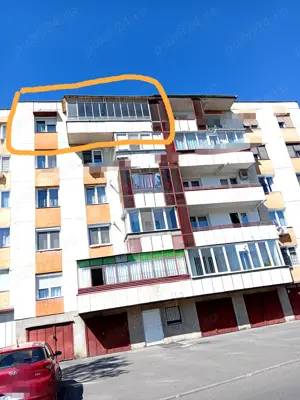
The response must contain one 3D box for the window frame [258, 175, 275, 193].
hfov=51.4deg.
[{"bbox_3d":[8.600,-1.066,22.800,1.393,1.373,0.120,-4,-21,-12],"label":"window frame"}]

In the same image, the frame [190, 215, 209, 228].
[{"bbox_3d":[3.389,1.779,21.345,1.429,1.358,0.121,-4,-22,-12],"label":"frame"}]

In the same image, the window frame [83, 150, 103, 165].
[{"bbox_3d":[-3.970,-2.941,21.970,1.388,1.258,0.121,-4,-22,-12],"label":"window frame"}]

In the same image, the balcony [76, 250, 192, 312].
[{"bbox_3d":[-0.922,4.678,17.889,6.191,2.754,1.350,-4,-21,-12],"label":"balcony"}]

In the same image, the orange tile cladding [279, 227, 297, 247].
[{"bbox_3d":[9.369,2.669,21.633,1.482,1.281,0.122,-4,-20,-12],"label":"orange tile cladding"}]

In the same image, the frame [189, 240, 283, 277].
[{"bbox_3d":[5.205,3.542,18.808,5.932,1.710,0.140,-4,-21,-12],"label":"frame"}]

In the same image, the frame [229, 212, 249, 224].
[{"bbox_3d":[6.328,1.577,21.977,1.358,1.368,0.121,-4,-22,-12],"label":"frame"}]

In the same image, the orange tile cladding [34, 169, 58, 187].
[{"bbox_3d":[-6.657,-1.429,20.303,1.477,1.281,0.122,-4,-20,-12],"label":"orange tile cladding"}]

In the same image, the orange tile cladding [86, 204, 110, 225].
[{"bbox_3d":[-3.285,0.893,19.752,1.482,1.283,0.120,-4,-21,-12],"label":"orange tile cladding"}]

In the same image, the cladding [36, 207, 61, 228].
[{"bbox_3d":[-6.295,1.124,19.374,1.477,1.281,0.122,-4,-20,-12],"label":"cladding"}]

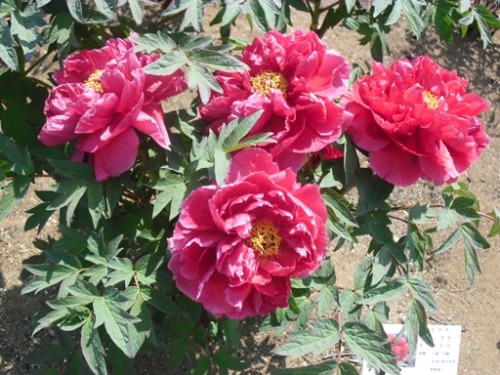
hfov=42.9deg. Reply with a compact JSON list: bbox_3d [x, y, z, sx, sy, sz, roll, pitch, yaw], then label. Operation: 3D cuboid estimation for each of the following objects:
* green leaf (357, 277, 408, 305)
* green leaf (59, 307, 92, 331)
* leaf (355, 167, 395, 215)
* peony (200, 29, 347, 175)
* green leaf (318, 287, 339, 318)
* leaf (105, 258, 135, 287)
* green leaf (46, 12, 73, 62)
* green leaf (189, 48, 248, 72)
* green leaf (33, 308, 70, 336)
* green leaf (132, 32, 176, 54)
[{"bbox_3d":[0.173,0.136,0.830,0.077,0.016,0.021,-19,61,-11],"label":"green leaf"},{"bbox_3d":[-0.215,0.161,0.780,0.046,0.020,0.021,-18,59,15],"label":"green leaf"},{"bbox_3d":[0.163,0.005,0.830,0.046,0.013,0.065,14,73,4],"label":"leaf"},{"bbox_3d":[0.031,-0.105,0.770,0.180,0.115,0.180,-1,52,1],"label":"peony"},{"bbox_3d":[0.100,0.155,0.860,0.027,0.015,0.041,13,70,5],"label":"green leaf"},{"bbox_3d":[-0.160,0.104,0.780,0.039,0.018,0.028,-25,52,15],"label":"leaf"},{"bbox_3d":[-0.285,-0.224,0.950,0.037,0.070,0.020,0,8,0],"label":"green leaf"},{"bbox_3d":[-0.039,-0.155,0.790,0.076,0.016,0.031,12,57,5],"label":"green leaf"},{"bbox_3d":[-0.244,0.166,0.780,0.052,0.010,0.026,-32,53,-19],"label":"green leaf"},{"bbox_3d":[-0.116,-0.174,0.770,0.058,0.011,0.045,13,43,15],"label":"green leaf"}]

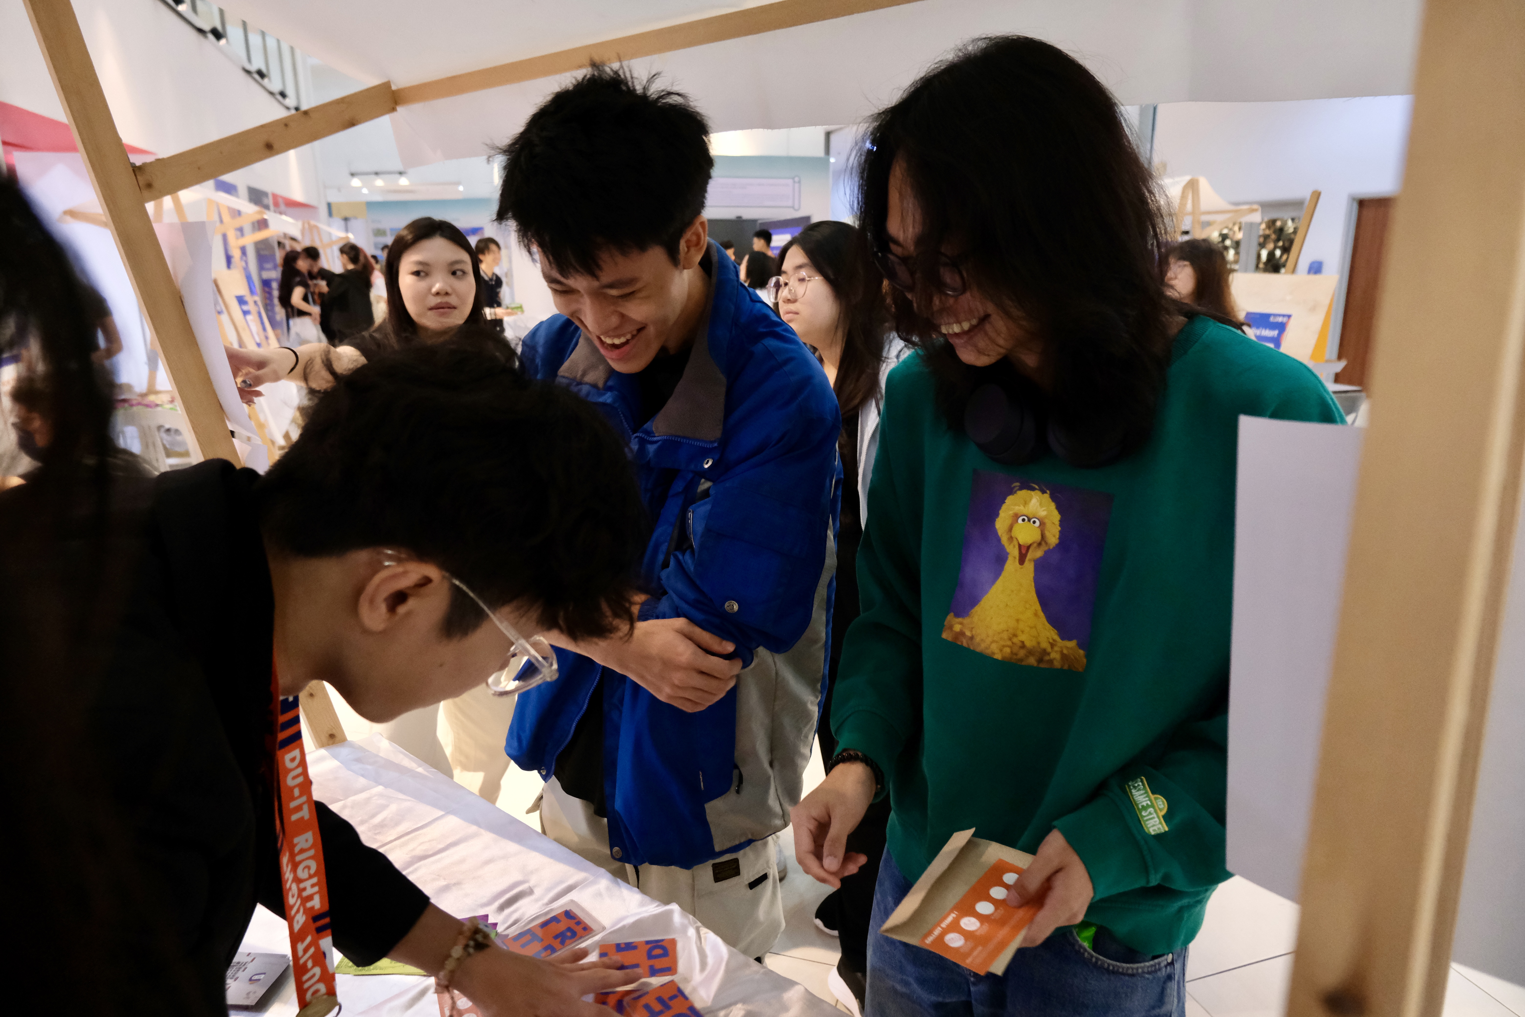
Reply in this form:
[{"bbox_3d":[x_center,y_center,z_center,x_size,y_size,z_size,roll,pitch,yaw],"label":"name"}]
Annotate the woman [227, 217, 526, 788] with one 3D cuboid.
[{"bbox_3d":[-0.688,0.217,2.036,0.550,1.580,0.420,-2,15,-7],"label":"woman"}]

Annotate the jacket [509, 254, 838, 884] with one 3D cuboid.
[{"bbox_3d":[-0.104,0.054,1.222,0.450,0.730,0.370,9,17,34],"label":"jacket"}]

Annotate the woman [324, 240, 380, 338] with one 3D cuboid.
[{"bbox_3d":[-3.363,-1.359,8.109,0.460,1.660,0.460,4,15,17],"label":"woman"}]

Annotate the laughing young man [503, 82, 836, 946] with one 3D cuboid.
[{"bbox_3d":[-0.112,0.347,1.286,0.460,1.690,0.440,9,17,34],"label":"laughing young man"}]

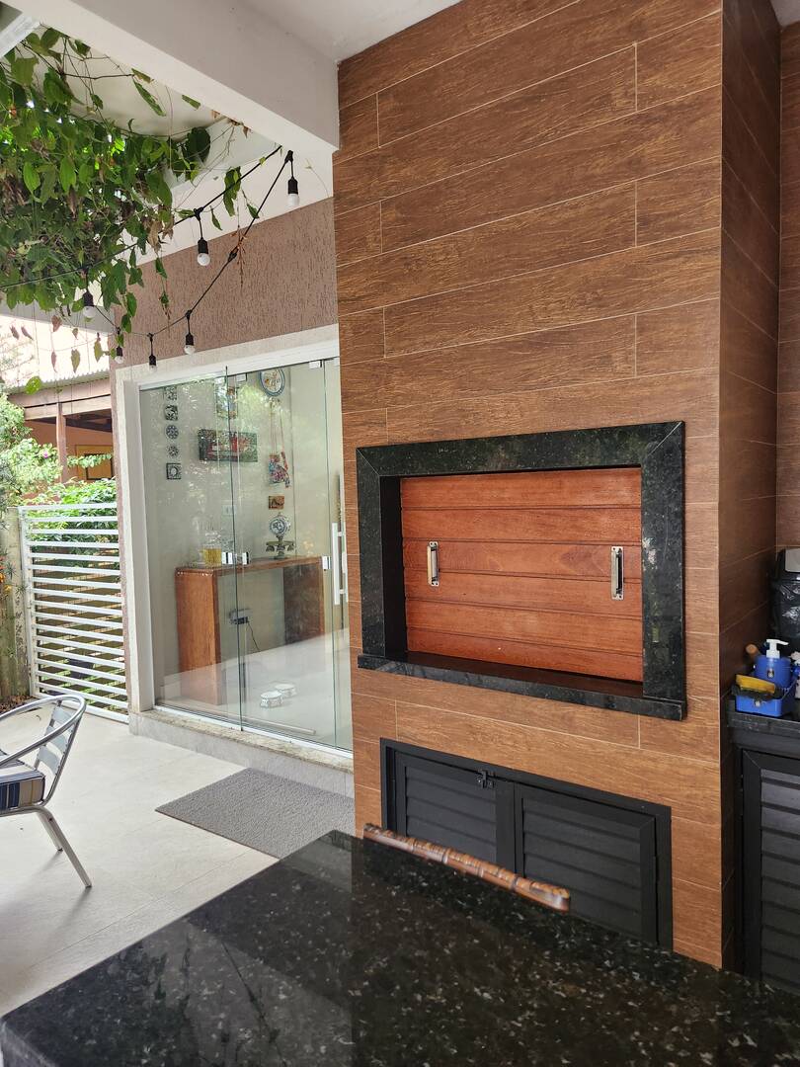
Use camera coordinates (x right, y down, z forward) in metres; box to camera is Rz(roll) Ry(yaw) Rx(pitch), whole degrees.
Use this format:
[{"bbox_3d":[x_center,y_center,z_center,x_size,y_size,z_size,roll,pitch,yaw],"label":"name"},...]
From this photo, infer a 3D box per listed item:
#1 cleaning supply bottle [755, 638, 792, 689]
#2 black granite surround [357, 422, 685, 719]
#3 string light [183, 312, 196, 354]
[{"bbox_3d":[1.025,0.366,1.947,0.099,0.150,0.099,1,5,37],"label":"cleaning supply bottle"},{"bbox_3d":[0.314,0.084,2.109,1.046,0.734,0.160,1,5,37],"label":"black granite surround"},{"bbox_3d":[-0.921,-0.879,3.100,0.047,0.188,0.047,1,5,37],"label":"string light"}]

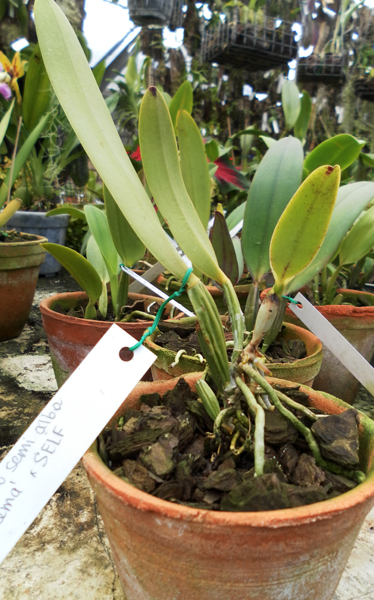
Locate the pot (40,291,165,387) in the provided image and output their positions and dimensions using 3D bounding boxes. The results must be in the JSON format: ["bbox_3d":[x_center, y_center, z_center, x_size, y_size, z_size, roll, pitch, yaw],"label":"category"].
[{"bbox_3d":[-0.070,0.066,0.477,0.140,0.123,0.140,2,12,-1],"label":"pot"}]

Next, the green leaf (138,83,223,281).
[{"bbox_3d":[-0.004,-0.047,0.217,0.022,0.092,0.020,-22,16,0],"label":"green leaf"}]

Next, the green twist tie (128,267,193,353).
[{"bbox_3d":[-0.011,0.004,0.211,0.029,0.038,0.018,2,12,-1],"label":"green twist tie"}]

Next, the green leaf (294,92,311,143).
[{"bbox_3d":[0.262,-0.415,1.100,0.026,0.123,0.020,0,0,17],"label":"green leaf"}]

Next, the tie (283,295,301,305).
[{"bbox_3d":[0.078,0.000,0.366,0.014,0.008,0.008,2,12,-1],"label":"tie"}]

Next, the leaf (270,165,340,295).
[{"bbox_3d":[0.058,-0.034,0.236,0.028,0.071,0.015,25,0,0],"label":"leaf"}]

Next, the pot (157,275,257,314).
[{"bbox_3d":[0.027,0.030,0.662,0.140,0.123,0.140,2,12,-1],"label":"pot"}]

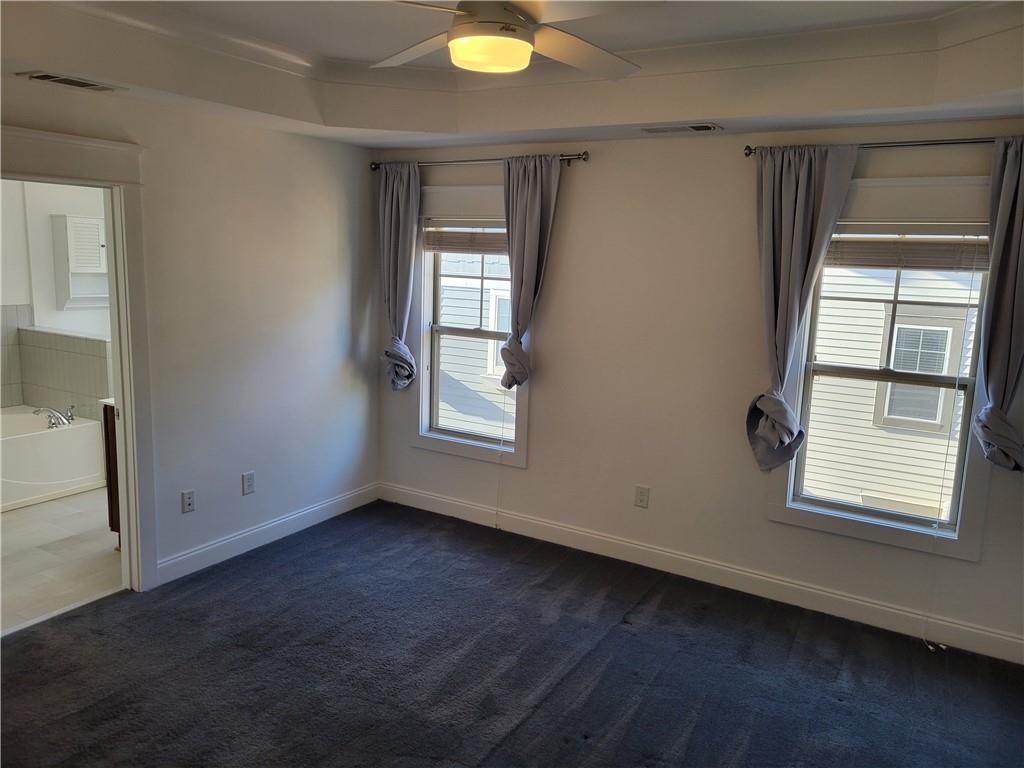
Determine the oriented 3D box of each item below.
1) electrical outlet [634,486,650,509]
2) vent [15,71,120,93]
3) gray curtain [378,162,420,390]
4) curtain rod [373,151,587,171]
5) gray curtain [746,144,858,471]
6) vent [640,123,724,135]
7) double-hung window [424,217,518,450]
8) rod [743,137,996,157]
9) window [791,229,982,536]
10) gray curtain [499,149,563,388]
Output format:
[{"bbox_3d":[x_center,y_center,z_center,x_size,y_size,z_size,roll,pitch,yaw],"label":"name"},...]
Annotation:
[{"bbox_3d":[0.742,0.649,4.407,0.080,0.120,0.012,8,12,31],"label":"electrical outlet"},{"bbox_3d":[-1.754,-1.213,3.094,0.160,0.020,0.370,8,12,31],"label":"vent"},{"bbox_3d":[-0.741,-0.693,5.021,0.345,1.470,0.150,8,12,31],"label":"gray curtain"},{"bbox_3d":[-0.252,-1.332,4.620,1.570,0.050,0.070,8,12,31],"label":"curtain rod"},{"bbox_3d":[1.358,-0.348,3.749,0.460,1.570,0.170,8,12,31],"label":"gray curtain"},{"bbox_3d":[0.836,-1.275,3.845,0.380,0.020,0.170,8,12,31],"label":"vent"},{"bbox_3d":[-0.247,-0.326,4.966,0.765,1.445,0.140,8,12,31],"label":"double-hung window"},{"bbox_3d":[1.744,-1.055,3.401,1.430,0.050,0.070,8,12,31],"label":"rod"},{"bbox_3d":[1.806,-0.028,3.720,0.775,1.405,0.130,8,12,31],"label":"window"},{"bbox_3d":[0.098,-0.631,4.500,0.380,1.360,0.150,8,12,31],"label":"gray curtain"}]

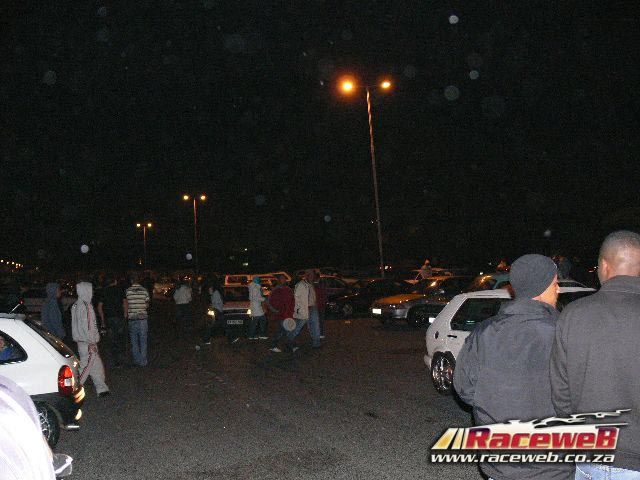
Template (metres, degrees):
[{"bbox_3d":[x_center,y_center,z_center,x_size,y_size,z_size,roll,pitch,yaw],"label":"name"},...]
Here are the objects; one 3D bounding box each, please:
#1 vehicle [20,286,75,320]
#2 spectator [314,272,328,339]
[{"bbox_3d":[-13.848,3.368,33.500,4.200,1.450,1.700,-4,-3,15],"label":"vehicle"},{"bbox_3d":[0.026,1.722,17.100,0.420,1.730,0.500,-2,-3,-10],"label":"spectator"}]

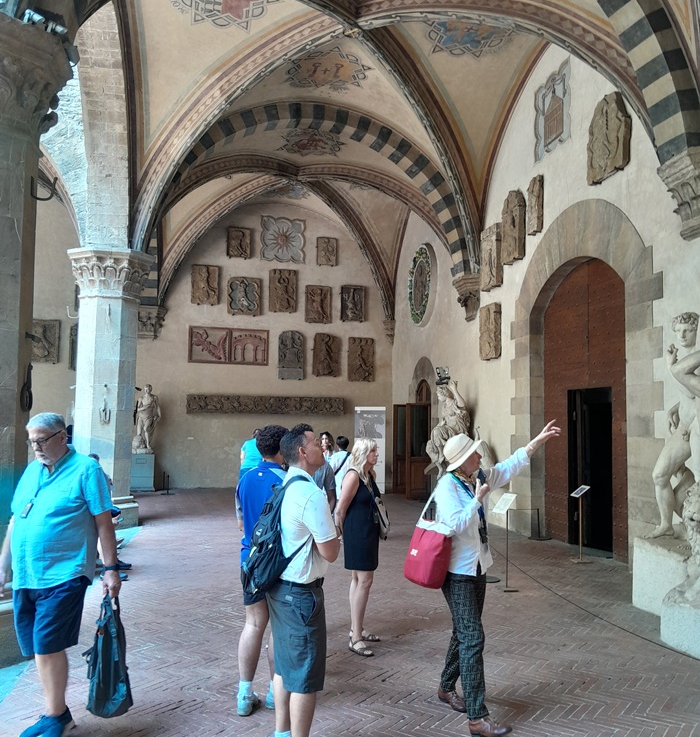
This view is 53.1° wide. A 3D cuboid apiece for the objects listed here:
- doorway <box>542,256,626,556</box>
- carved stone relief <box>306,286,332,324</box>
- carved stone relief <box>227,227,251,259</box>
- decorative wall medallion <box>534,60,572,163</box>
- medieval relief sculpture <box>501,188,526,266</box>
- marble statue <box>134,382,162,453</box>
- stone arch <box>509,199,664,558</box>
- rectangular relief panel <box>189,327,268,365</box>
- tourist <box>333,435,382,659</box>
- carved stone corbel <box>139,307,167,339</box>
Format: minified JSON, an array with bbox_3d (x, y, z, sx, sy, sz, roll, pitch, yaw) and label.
[{"bbox_3d":[3.183,0.514,9.554,0.356,3.920,2.425,2,-4,-13],"label":"doorway"},{"bbox_3d":[-0.839,-1.688,18.621,0.702,0.977,0.140,2,-4,-13],"label":"carved stone relief"},{"bbox_3d":[-2.868,-3.241,18.241,0.580,0.781,0.140,2,-4,-13],"label":"carved stone relief"},{"bbox_3d":[2.926,-3.741,10.249,0.069,1.158,1.049,2,-4,-13],"label":"decorative wall medallion"},{"bbox_3d":[2.751,-2.359,11.757,0.140,1.146,0.583,2,-5,-13],"label":"medieval relief sculpture"},{"bbox_3d":[-4.703,1.173,16.278,0.653,1.614,0.495,1,-4,-7],"label":"marble statue"},{"bbox_3d":[3.324,0.079,9.985,0.380,4.920,3.842,2,-5,-13],"label":"stone arch"},{"bbox_3d":[-3.096,-0.564,18.020,2.030,0.926,0.090,2,-4,-13],"label":"rectangular relief panel"},{"bbox_3d":[0.072,1.365,5.570,0.320,1.620,0.440,-1,-4,30],"label":"tourist"},{"bbox_3d":[-5.043,-1.106,17.402,0.985,0.783,0.450,2,-4,-13],"label":"carved stone corbel"}]

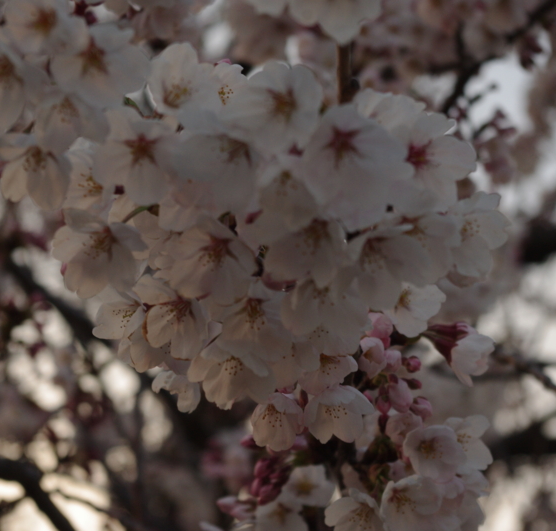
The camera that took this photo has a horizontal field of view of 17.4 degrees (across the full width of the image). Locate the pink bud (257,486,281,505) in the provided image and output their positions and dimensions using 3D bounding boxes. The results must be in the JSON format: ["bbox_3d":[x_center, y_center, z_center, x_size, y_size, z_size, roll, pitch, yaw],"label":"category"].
[{"bbox_3d":[-0.003,0.090,0.715,0.011,0.006,0.006,-44,0,-21],"label":"pink bud"}]

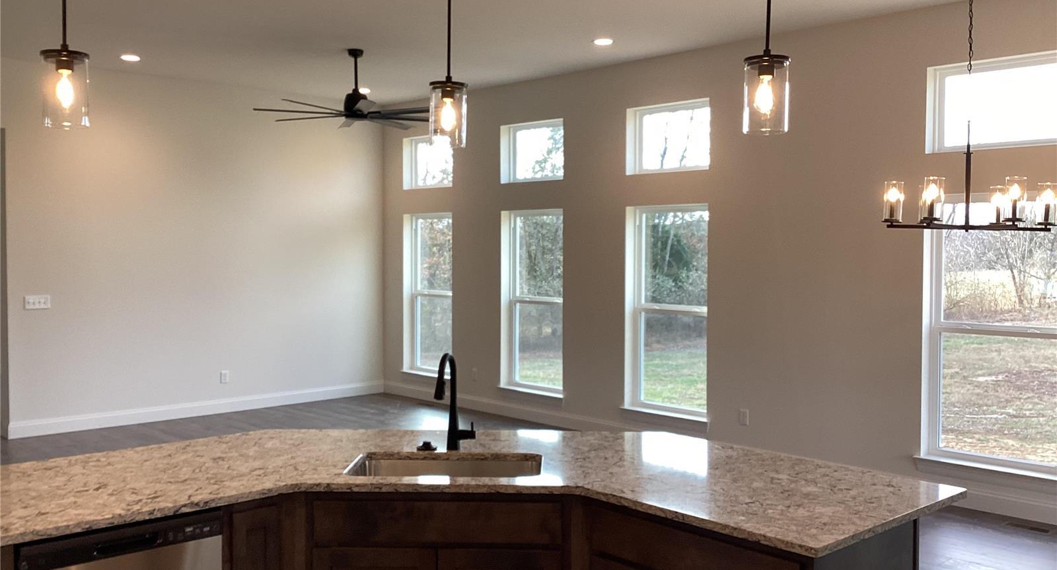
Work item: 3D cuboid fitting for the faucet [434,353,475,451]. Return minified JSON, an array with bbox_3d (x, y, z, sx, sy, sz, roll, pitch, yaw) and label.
[{"bbox_3d":[-0.289,0.460,3.677,0.120,0.395,0.250,1,2,10],"label":"faucet"}]

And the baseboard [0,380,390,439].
[{"bbox_3d":[-3.180,1.258,9.821,4.018,0.133,0.018,-2,3,-43],"label":"baseboard"}]

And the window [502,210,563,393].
[{"bbox_3d":[0.066,0.157,9.368,0.120,1.786,0.880,-2,3,-43],"label":"window"}]

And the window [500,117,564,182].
[{"bbox_3d":[0.067,-1.300,9.312,0.110,0.577,0.887,-2,3,-43],"label":"window"}]

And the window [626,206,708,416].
[{"bbox_3d":[1.212,0.211,8.158,0.120,1.786,0.890,-2,3,-43],"label":"window"}]

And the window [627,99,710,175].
[{"bbox_3d":[1.214,-1.250,8.101,0.110,0.582,0.883,-2,3,-43],"label":"window"}]

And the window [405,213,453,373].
[{"bbox_3d":[-1.085,0.106,10.584,0.120,1.786,0.888,-2,3,-43],"label":"window"}]

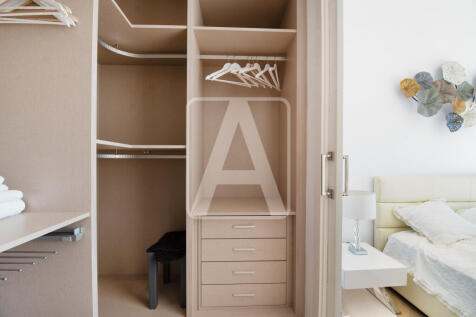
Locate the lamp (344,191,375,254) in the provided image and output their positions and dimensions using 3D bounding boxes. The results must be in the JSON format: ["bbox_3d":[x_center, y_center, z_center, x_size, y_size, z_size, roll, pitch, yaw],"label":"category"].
[{"bbox_3d":[1.054,0.564,1.740,0.270,0.520,0.270,0,0,-5],"label":"lamp"}]

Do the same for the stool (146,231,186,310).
[{"bbox_3d":[-0.518,0.891,1.645,0.300,0.457,0.370,0,0,-2],"label":"stool"}]

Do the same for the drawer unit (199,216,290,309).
[{"bbox_3d":[0.044,0.850,1.845,0.745,0.750,0.450,0,0,-2],"label":"drawer unit"}]

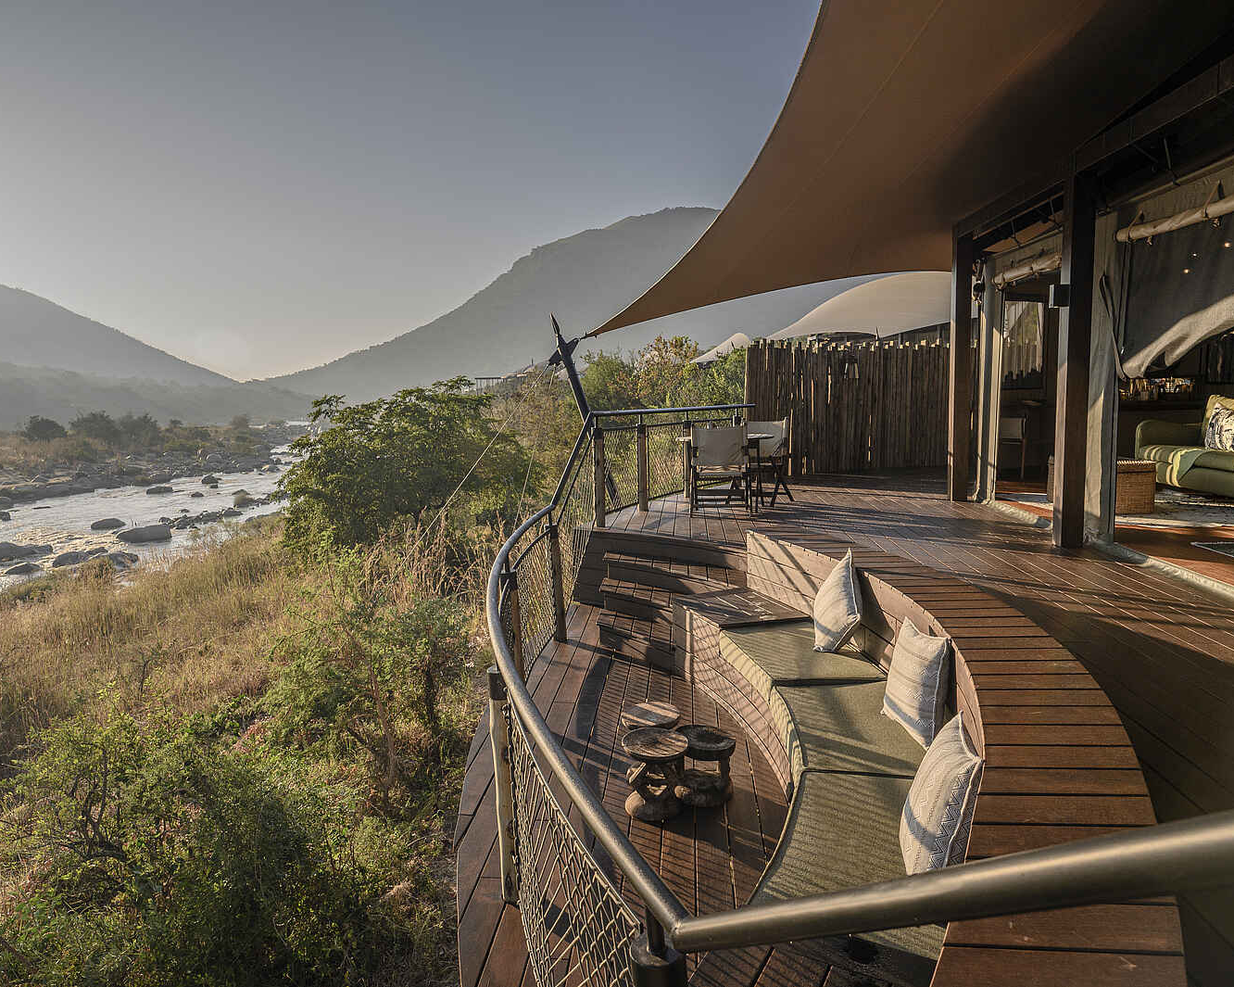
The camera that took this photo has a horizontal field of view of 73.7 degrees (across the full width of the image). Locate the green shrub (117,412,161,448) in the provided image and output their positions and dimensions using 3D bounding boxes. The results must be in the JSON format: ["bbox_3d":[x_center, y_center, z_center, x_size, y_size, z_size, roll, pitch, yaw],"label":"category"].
[{"bbox_3d":[-49.342,-6.457,85.000,4.100,3.700,3.900,-5,8,-30],"label":"green shrub"}]

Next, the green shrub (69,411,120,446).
[{"bbox_3d":[-53.947,-6.696,85.000,4.700,3.600,4.400,-5,8,-32],"label":"green shrub"}]

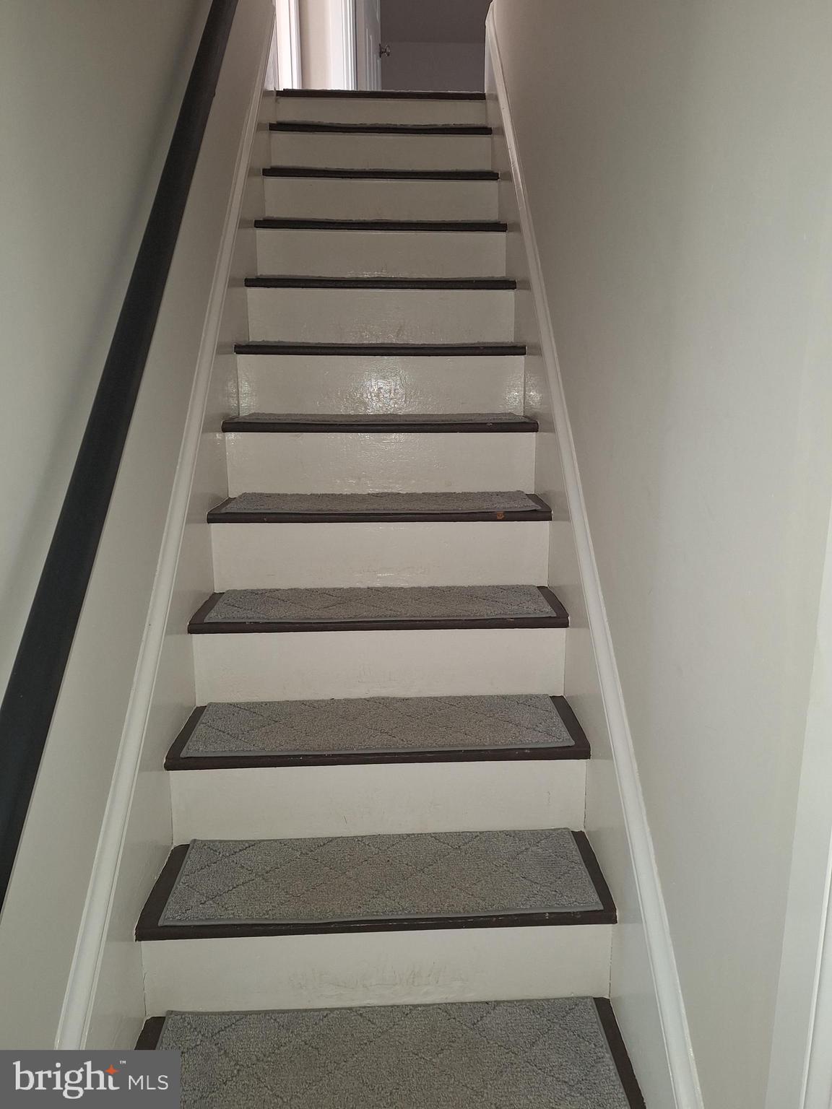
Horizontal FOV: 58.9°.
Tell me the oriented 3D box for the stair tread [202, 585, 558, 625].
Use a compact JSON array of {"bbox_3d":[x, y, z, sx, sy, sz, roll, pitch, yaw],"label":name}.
[{"bbox_3d":[-0.081,0.109,1.709,0.761,0.010,0.237,-1,13,-2],"label":"stair tread"}]

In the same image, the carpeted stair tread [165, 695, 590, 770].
[{"bbox_3d":[-0.072,0.359,1.514,0.811,0.037,0.231,-1,13,-3],"label":"carpeted stair tread"}]

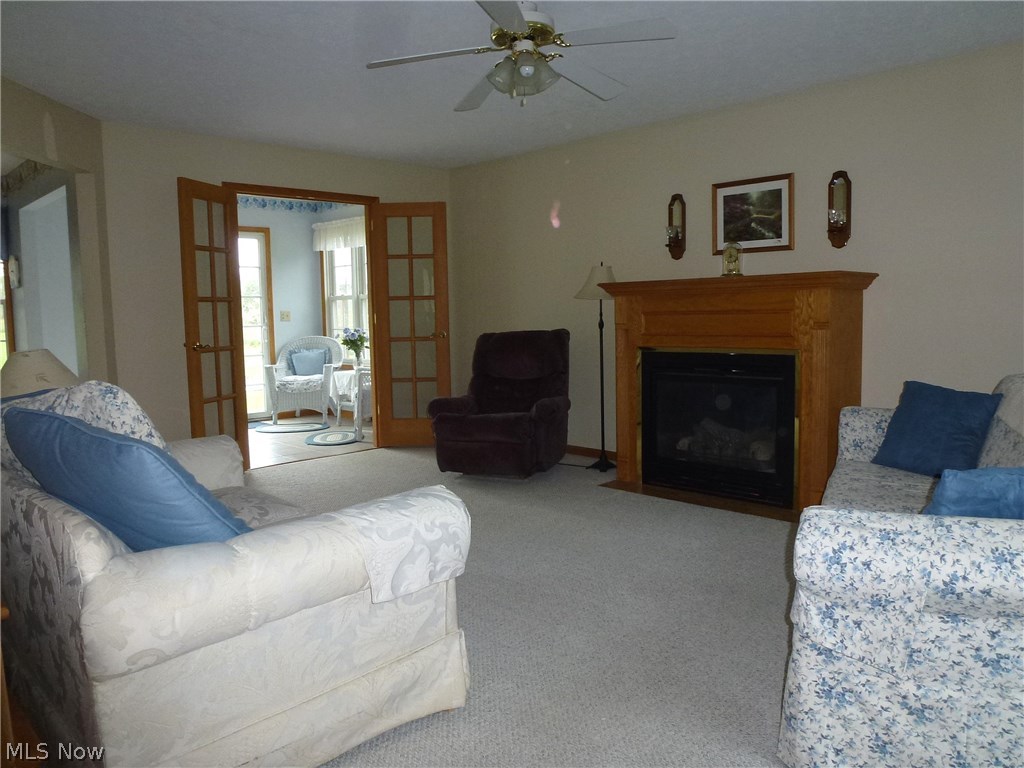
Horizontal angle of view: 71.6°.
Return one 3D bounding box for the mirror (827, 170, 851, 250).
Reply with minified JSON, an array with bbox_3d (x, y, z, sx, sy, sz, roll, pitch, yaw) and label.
[{"bbox_3d":[1.867,-1.003,4.079,0.130,0.440,0.100,4,8,43],"label":"mirror"}]

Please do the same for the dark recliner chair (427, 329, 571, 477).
[{"bbox_3d":[-0.044,0.117,5.175,0.840,0.985,0.880,1,6,20],"label":"dark recliner chair"}]

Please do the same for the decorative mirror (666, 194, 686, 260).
[{"bbox_3d":[1.101,-1.059,4.795,0.130,0.440,0.100,4,8,43],"label":"decorative mirror"}]

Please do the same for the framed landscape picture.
[{"bbox_3d":[1.502,-1.058,4.469,0.540,0.460,0.025,4,8,43],"label":"framed landscape picture"}]

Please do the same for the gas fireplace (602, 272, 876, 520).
[{"bbox_3d":[1.314,0.023,4.294,1.460,1.296,0.710,4,8,43],"label":"gas fireplace"}]

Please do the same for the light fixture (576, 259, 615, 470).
[{"bbox_3d":[0.645,-0.128,5.085,0.390,1.465,0.390,-1,6,0],"label":"light fixture"}]

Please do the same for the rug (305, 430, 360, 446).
[{"bbox_3d":[-1.639,0.500,6.573,0.530,0.012,0.780,-3,6,-13],"label":"rug"}]

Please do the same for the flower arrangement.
[{"bbox_3d":[-1.654,-0.380,7.467,0.330,0.440,0.310,-1,6,0],"label":"flower arrangement"}]

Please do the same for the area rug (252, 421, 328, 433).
[{"bbox_3d":[-2.230,0.448,7.209,0.770,0.012,0.540,-2,6,-2],"label":"area rug"}]

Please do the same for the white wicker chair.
[{"bbox_3d":[-2.222,-0.055,7.730,0.730,0.905,0.700,-1,6,1],"label":"white wicker chair"}]

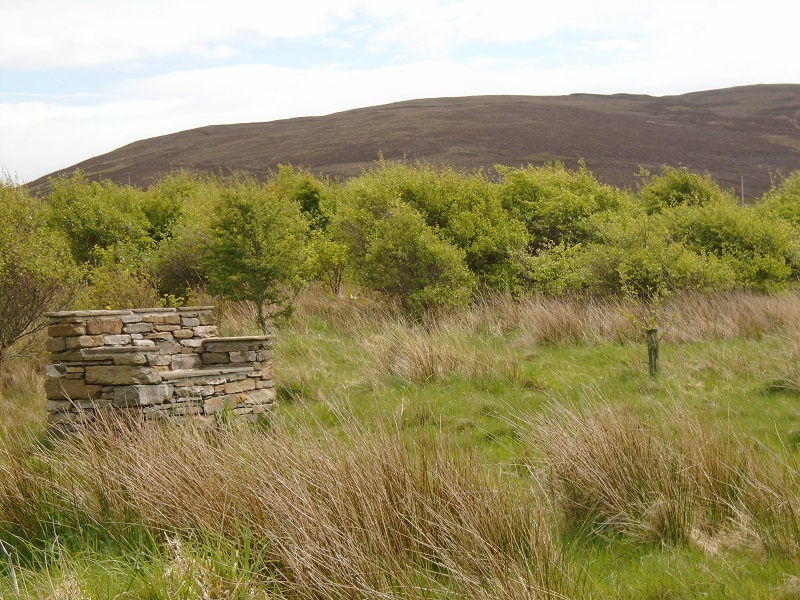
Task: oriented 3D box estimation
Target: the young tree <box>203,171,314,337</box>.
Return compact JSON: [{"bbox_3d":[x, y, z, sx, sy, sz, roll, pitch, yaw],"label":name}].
[{"bbox_3d":[-2.205,-0.701,33.500,1.680,2.450,1.600,0,2,0],"label":"young tree"}]

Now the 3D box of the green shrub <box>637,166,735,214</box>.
[{"bbox_3d":[6.907,-1.802,52.000,2.370,2.950,2.300,0,2,0],"label":"green shrub"}]

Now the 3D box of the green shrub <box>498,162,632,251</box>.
[{"bbox_3d":[3.696,-1.619,48.000,3.040,2.900,2.600,0,2,0],"label":"green shrub"}]

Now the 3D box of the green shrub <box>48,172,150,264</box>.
[{"bbox_3d":[-6.131,-1.341,44.000,2.210,2.620,2.200,0,2,0],"label":"green shrub"}]

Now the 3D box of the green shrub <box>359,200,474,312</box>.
[{"bbox_3d":[0.292,-0.707,38.000,2.050,2.030,1.900,0,2,0],"label":"green shrub"}]

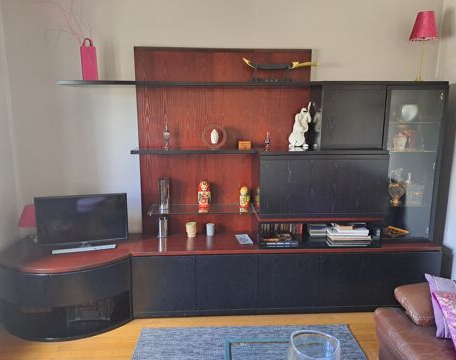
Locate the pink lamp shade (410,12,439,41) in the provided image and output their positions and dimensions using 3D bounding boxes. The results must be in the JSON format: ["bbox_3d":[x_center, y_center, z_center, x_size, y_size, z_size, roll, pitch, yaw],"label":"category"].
[{"bbox_3d":[1.692,-1.321,2.970,0.221,0.198,0.221,-1,9,-3],"label":"pink lamp shade"}]

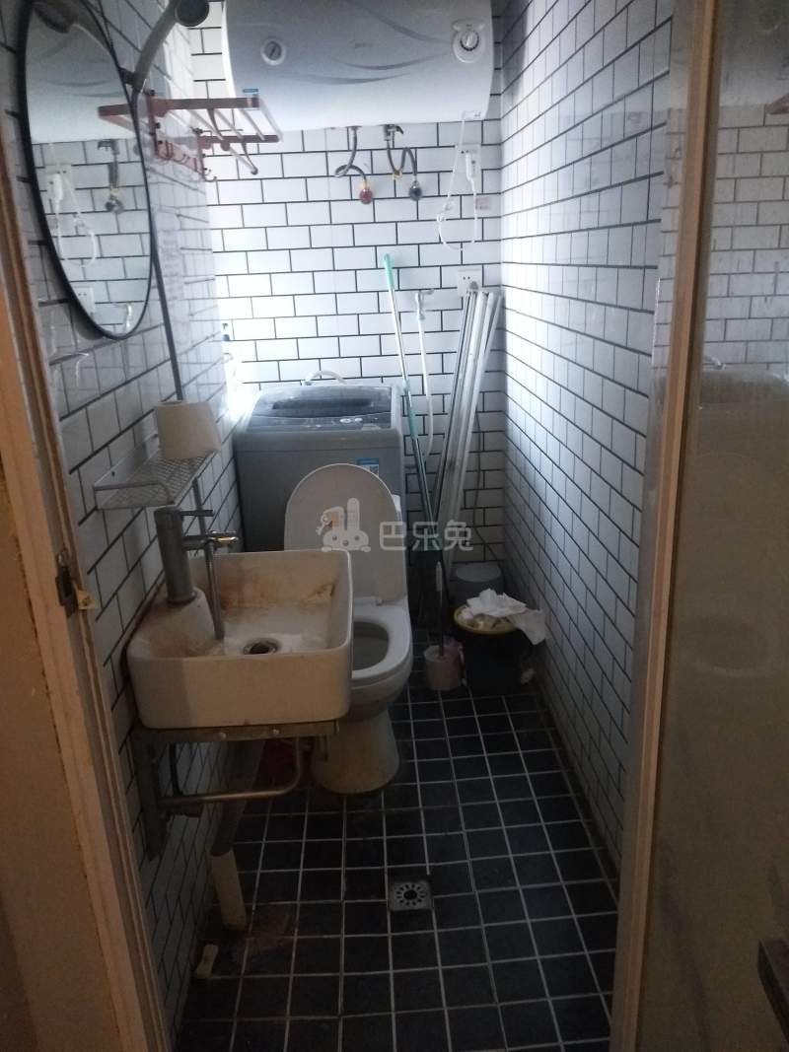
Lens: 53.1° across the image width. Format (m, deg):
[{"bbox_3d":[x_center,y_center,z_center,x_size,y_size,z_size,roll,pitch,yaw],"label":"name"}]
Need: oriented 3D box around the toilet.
[{"bbox_3d":[-0.132,0.268,2.221,0.362,0.816,0.670,-3,19,-2],"label":"toilet"}]

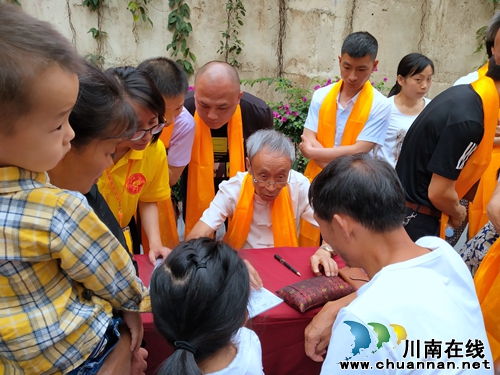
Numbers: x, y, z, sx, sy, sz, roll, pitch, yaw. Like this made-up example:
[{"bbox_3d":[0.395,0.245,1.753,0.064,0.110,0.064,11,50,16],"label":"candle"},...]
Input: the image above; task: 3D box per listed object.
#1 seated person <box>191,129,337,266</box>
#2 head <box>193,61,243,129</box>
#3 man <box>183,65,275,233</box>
[{"bbox_3d":[0.035,0.375,1.780,0.570,1.240,0.680,0,13,-6],"label":"seated person"},{"bbox_3d":[-0.130,-0.371,1.730,0.190,0.255,0.225,5,38,16],"label":"head"},{"bbox_3d":[-0.110,0.200,2.000,0.560,1.500,0.500,3,13,6],"label":"man"}]

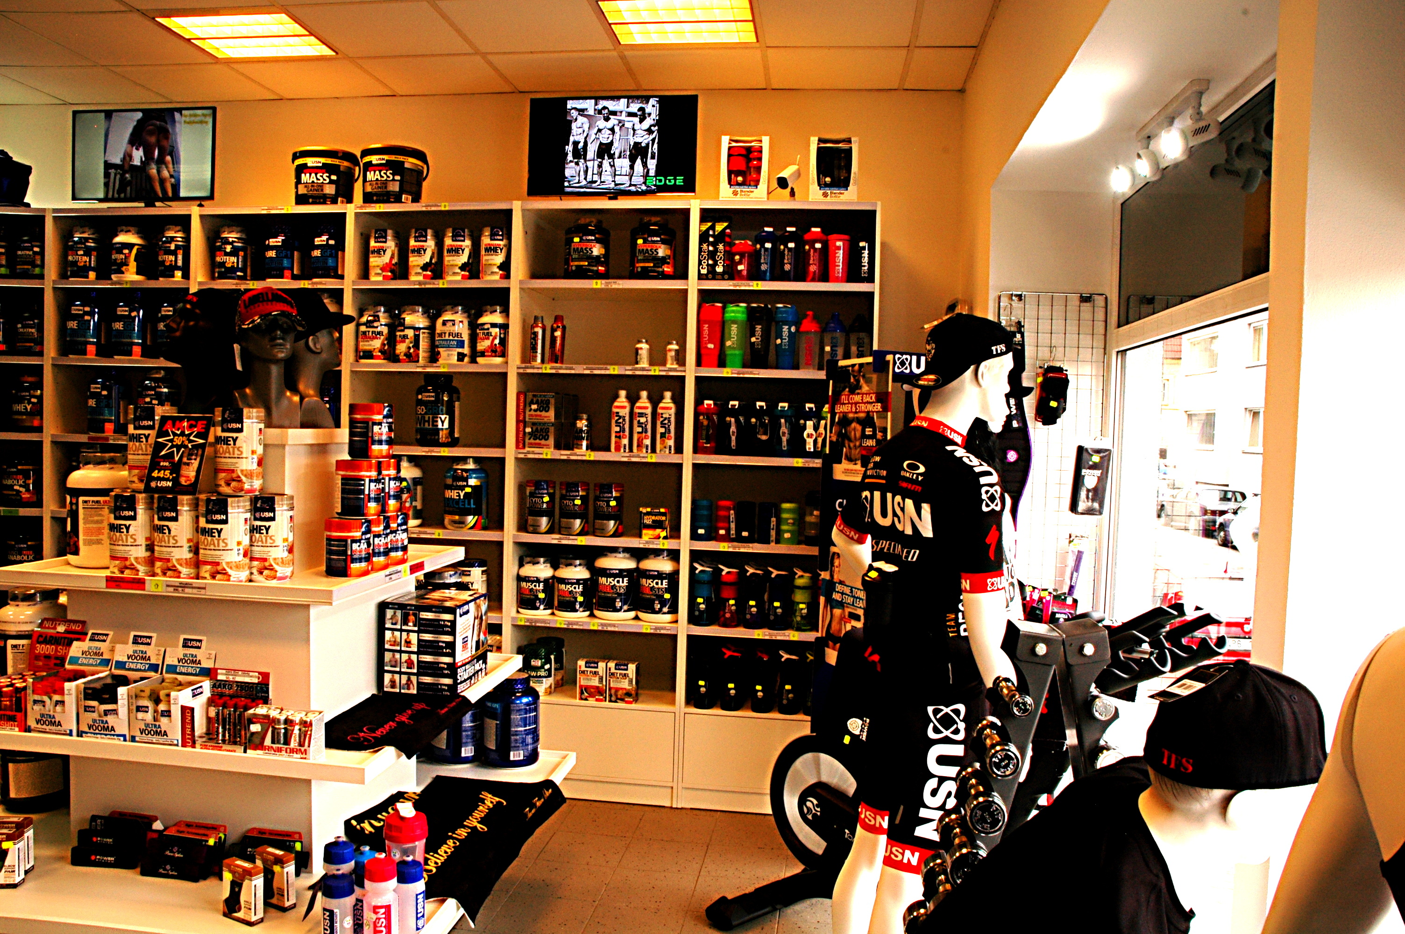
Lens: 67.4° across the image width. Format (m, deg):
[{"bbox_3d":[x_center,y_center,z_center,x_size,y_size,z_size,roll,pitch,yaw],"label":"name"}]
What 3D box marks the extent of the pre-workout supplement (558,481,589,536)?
[{"bbox_3d":[-0.556,0.181,4.560,0.127,0.233,0.127,2,2,1],"label":"pre-workout supplement"}]

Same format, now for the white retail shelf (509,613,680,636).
[{"bbox_3d":[-0.438,0.672,4.671,0.724,0.036,0.346,2,2,8],"label":"white retail shelf"}]

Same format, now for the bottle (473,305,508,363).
[{"bbox_3d":[-0.910,-0.578,4.601,0.155,0.252,0.155,2,2,18],"label":"bottle"}]

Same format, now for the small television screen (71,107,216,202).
[{"bbox_3d":[-2.564,-1.434,4.868,0.717,0.420,0.070,2,2,8],"label":"small television screen"}]

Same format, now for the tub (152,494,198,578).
[{"bbox_3d":[-1.405,0.183,2.816,0.125,0.223,0.125,2,3,-2],"label":"tub"}]

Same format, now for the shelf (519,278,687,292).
[{"bbox_3d":[-0.421,-0.810,4.755,0.765,0.037,0.262,2,3,7],"label":"shelf"}]

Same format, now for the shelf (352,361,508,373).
[{"bbox_3d":[-1.165,-0.436,4.744,0.708,0.036,0.346,2,2,8],"label":"shelf"}]

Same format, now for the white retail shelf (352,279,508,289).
[{"bbox_3d":[-1.158,-0.795,4.733,0.706,0.036,0.346,2,2,8],"label":"white retail shelf"}]

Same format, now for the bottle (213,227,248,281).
[{"bbox_3d":[-2.127,-0.960,4.750,0.143,0.259,0.143,2,2,-3],"label":"bottle"}]

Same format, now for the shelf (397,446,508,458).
[{"bbox_3d":[-1.173,-0.076,4.691,0.727,0.037,0.280,2,2,8],"label":"shelf"}]

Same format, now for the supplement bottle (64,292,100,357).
[{"bbox_3d":[-2.882,-0.658,4.897,0.141,0.307,0.141,1,2,-5],"label":"supplement bottle"}]

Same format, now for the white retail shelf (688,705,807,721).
[{"bbox_3d":[0.303,1.018,4.413,0.710,0.022,0.270,2,2,10],"label":"white retail shelf"}]

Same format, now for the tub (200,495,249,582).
[{"bbox_3d":[-1.262,0.186,2.784,0.125,0.223,0.125,2,3,-4],"label":"tub"}]

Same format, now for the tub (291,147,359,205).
[{"bbox_3d":[-1.693,-1.307,4.723,0.271,0.261,0.271,2,2,0],"label":"tub"}]

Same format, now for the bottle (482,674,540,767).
[{"bbox_3d":[-0.636,0.843,3.500,0.180,0.285,0.180,2,2,8],"label":"bottle"}]

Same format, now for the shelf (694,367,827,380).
[{"bbox_3d":[0.344,-0.384,4.471,0.721,0.031,0.310,2,2,8],"label":"shelf"}]

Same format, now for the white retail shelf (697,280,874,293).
[{"bbox_3d":[0.358,-0.744,4.460,0.727,0.037,0.280,2,2,8],"label":"white retail shelf"}]

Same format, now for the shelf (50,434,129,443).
[{"bbox_3d":[-2.631,-0.130,4.962,0.695,0.036,0.346,2,2,8],"label":"shelf"}]

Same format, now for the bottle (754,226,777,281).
[{"bbox_3d":[0.269,-0.890,4.402,0.096,0.227,0.096,2,2,8],"label":"bottle"}]

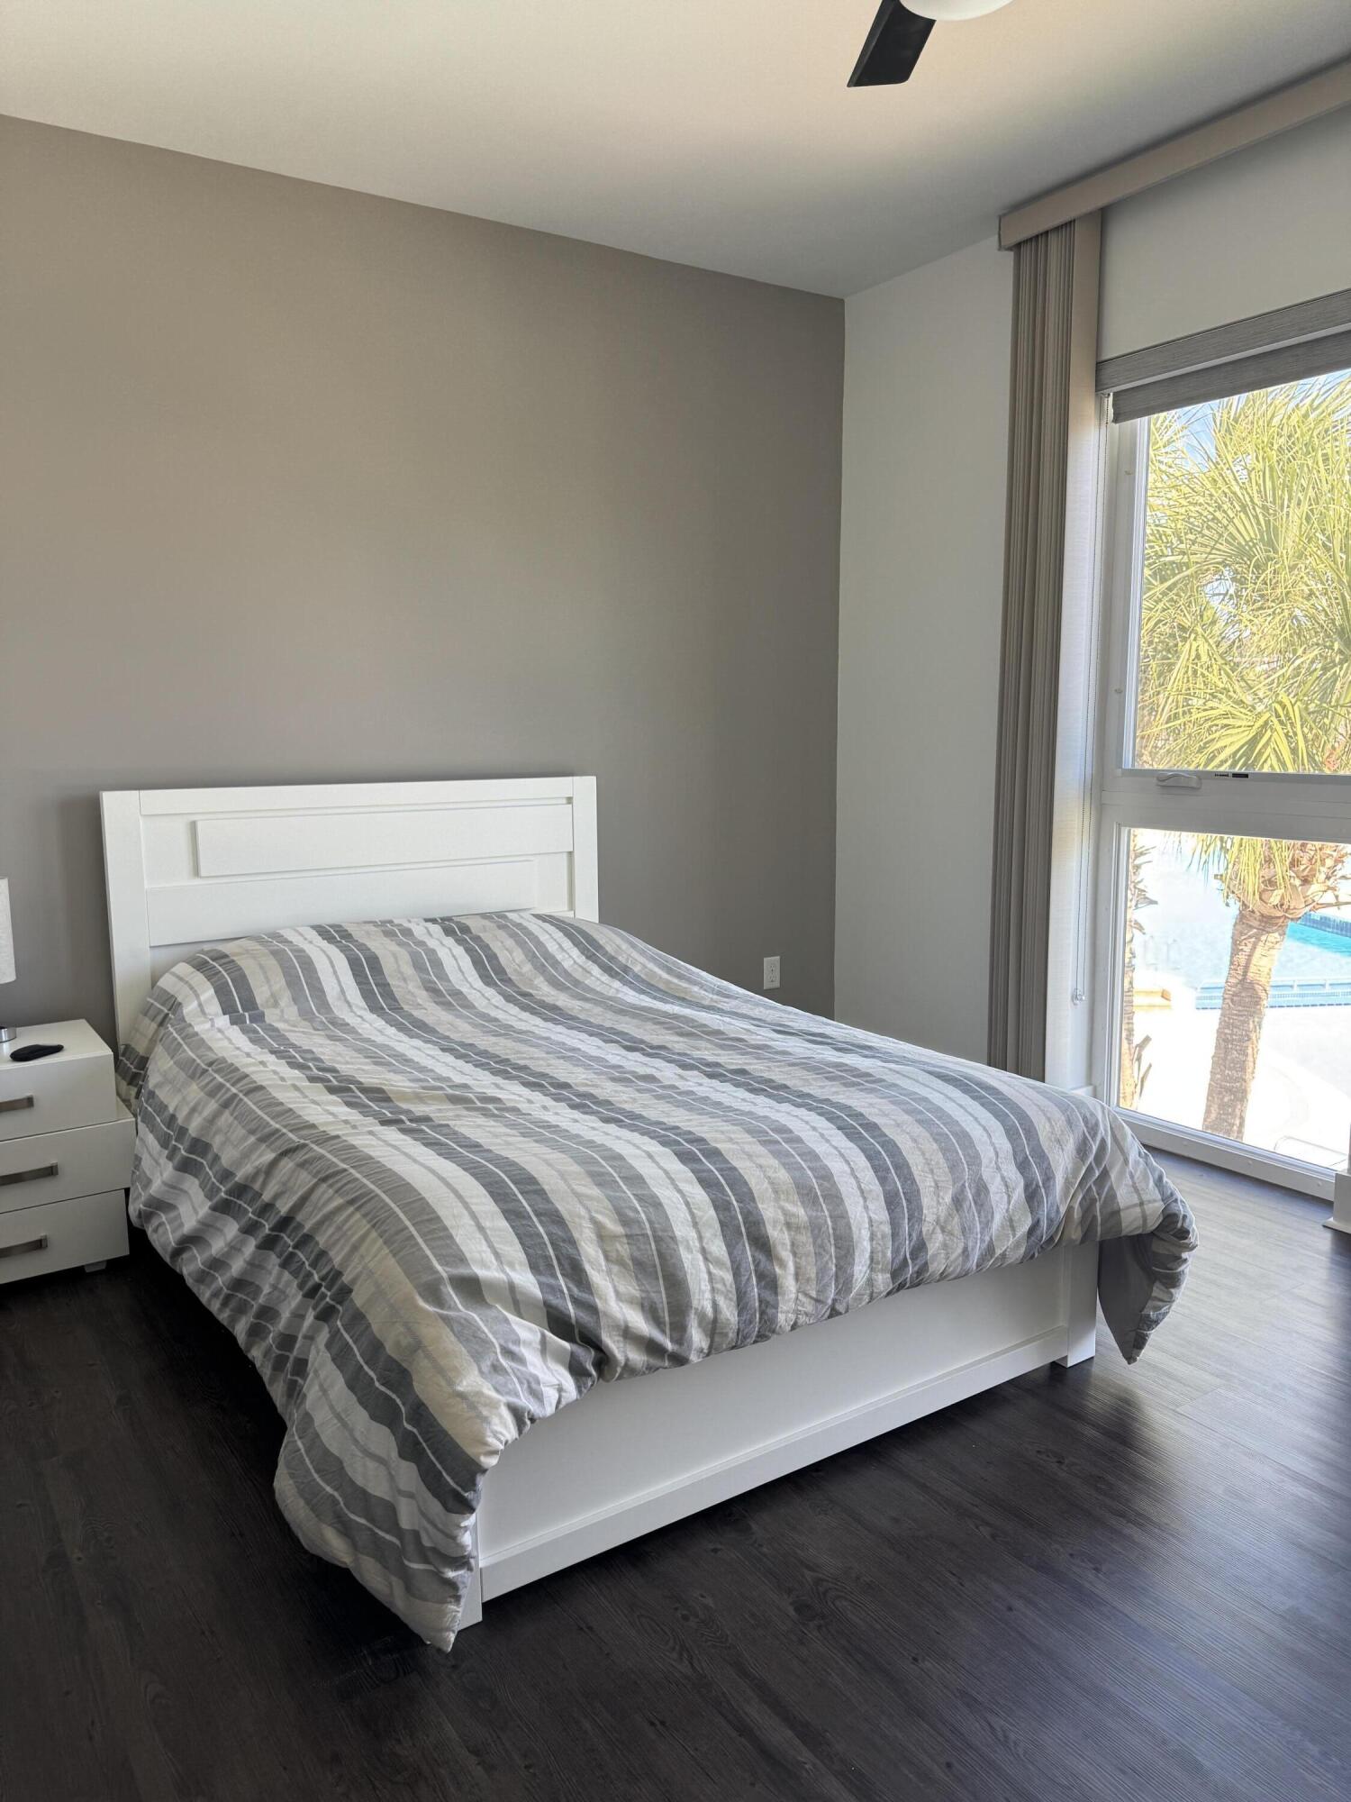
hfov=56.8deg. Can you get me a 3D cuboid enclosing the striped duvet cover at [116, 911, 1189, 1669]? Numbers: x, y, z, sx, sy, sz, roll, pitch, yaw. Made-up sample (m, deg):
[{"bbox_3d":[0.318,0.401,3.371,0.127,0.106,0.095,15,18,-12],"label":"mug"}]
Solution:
[{"bbox_3d":[-0.253,0.480,2.808,1.760,0.690,2.070,-5,10,-33],"label":"striped duvet cover"}]

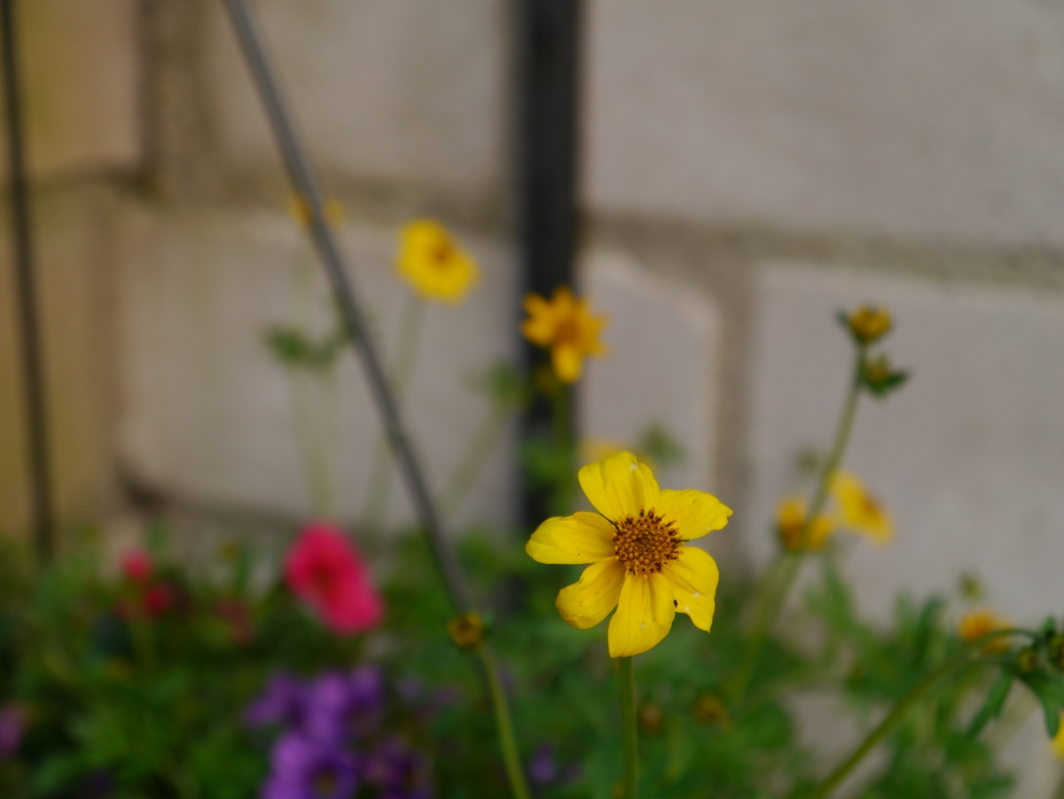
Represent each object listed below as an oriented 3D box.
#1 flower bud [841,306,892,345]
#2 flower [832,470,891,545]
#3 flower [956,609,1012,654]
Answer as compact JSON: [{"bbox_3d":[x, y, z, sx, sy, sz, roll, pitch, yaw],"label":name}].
[{"bbox_3d":[0.086,-0.019,0.520,0.013,0.011,0.013,7,9,0],"label":"flower bud"},{"bbox_3d":[0.125,0.041,0.770,0.012,0.029,0.029,-37,-6,27],"label":"flower"},{"bbox_3d":[0.125,0.064,0.560,0.019,0.012,0.016,2,53,16],"label":"flower"}]

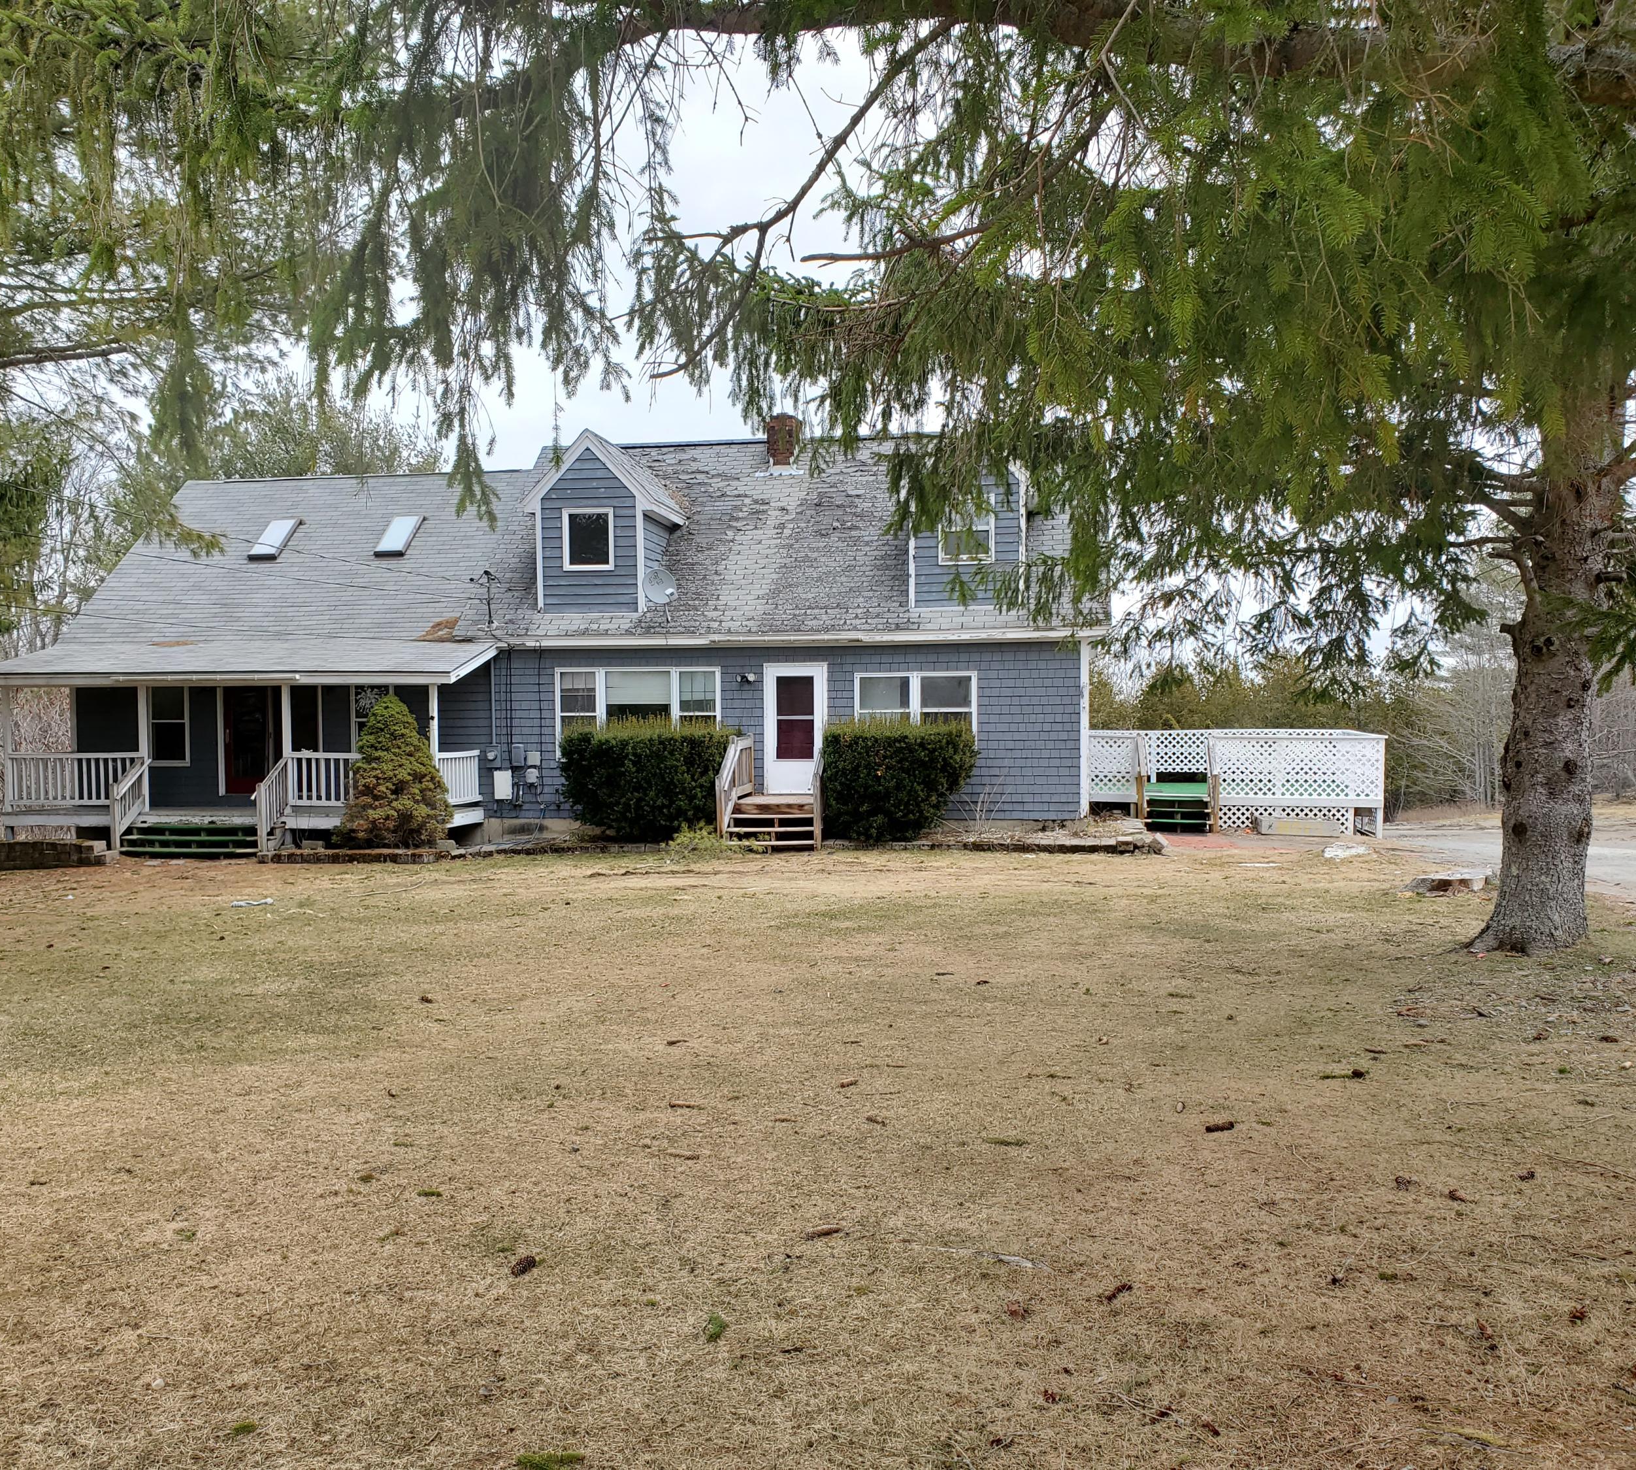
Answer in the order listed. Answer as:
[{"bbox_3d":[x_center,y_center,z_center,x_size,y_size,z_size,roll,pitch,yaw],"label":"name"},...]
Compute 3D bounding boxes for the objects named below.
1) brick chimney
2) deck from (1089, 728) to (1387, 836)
[{"bbox_3d":[-0.604,-5.339,26.912,0.540,0.982,0.550,0,2,10],"label":"brick chimney"},{"bbox_3d":[6.792,0.738,24.624,4.500,1.570,3.600,0,2,10],"label":"deck"}]

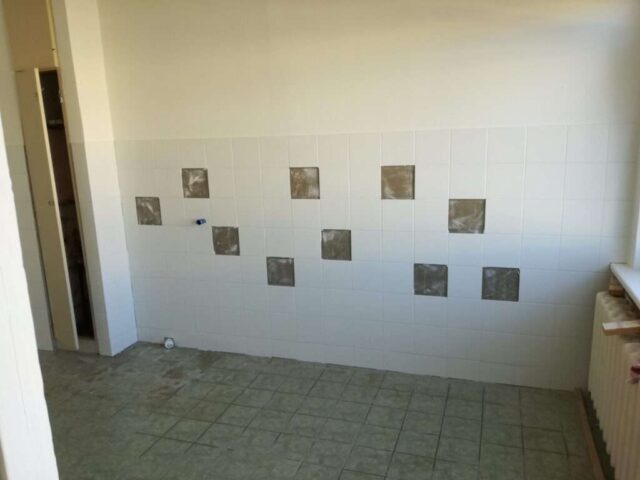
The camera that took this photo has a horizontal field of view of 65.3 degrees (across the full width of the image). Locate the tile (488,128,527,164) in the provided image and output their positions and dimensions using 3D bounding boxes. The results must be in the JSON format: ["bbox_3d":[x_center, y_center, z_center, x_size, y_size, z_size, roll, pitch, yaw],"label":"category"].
[{"bbox_3d":[1.037,-0.525,2.784,0.198,0.198,0.010,2,12,18],"label":"tile"}]

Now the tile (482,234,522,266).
[{"bbox_3d":[1.054,0.061,2.894,0.198,0.198,0.008,2,12,18],"label":"tile"}]

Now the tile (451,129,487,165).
[{"bbox_3d":[0.846,-0.531,2.839,0.198,0.198,0.010,2,12,18],"label":"tile"}]

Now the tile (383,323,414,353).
[{"bbox_3d":[0.508,0.630,3.210,0.198,0.198,0.010,2,12,18],"label":"tile"}]

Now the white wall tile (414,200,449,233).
[{"bbox_3d":[0.668,-0.147,2.979,0.198,0.198,0.008,2,12,18],"label":"white wall tile"}]

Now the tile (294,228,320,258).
[{"bbox_3d":[-0.084,0.025,3.276,0.198,0.198,0.010,2,12,18],"label":"tile"}]

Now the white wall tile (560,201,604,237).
[{"bbox_3d":[1.427,-0.122,2.728,0.198,0.198,0.008,2,12,18],"label":"white wall tile"}]

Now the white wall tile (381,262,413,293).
[{"bbox_3d":[0.494,0.239,3.128,0.198,0.198,0.010,2,12,18],"label":"white wall tile"}]

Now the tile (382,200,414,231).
[{"bbox_3d":[0.480,-0.152,3.051,0.198,0.198,0.010,2,12,18],"label":"tile"}]

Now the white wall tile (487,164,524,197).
[{"bbox_3d":[1.043,-0.329,2.818,0.198,0.198,0.010,2,12,18],"label":"white wall tile"}]

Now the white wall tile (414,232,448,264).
[{"bbox_3d":[0.677,0.052,3.019,0.199,0.199,0.010,2,13,19],"label":"white wall tile"}]

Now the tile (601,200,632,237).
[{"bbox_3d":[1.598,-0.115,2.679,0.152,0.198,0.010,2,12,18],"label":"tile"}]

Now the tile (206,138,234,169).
[{"bbox_3d":[-0.674,-0.582,3.340,0.198,0.198,0.010,2,12,18],"label":"tile"}]

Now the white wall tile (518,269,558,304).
[{"bbox_3d":[1.253,0.266,2.870,0.199,0.199,0.010,2,13,19],"label":"white wall tile"}]

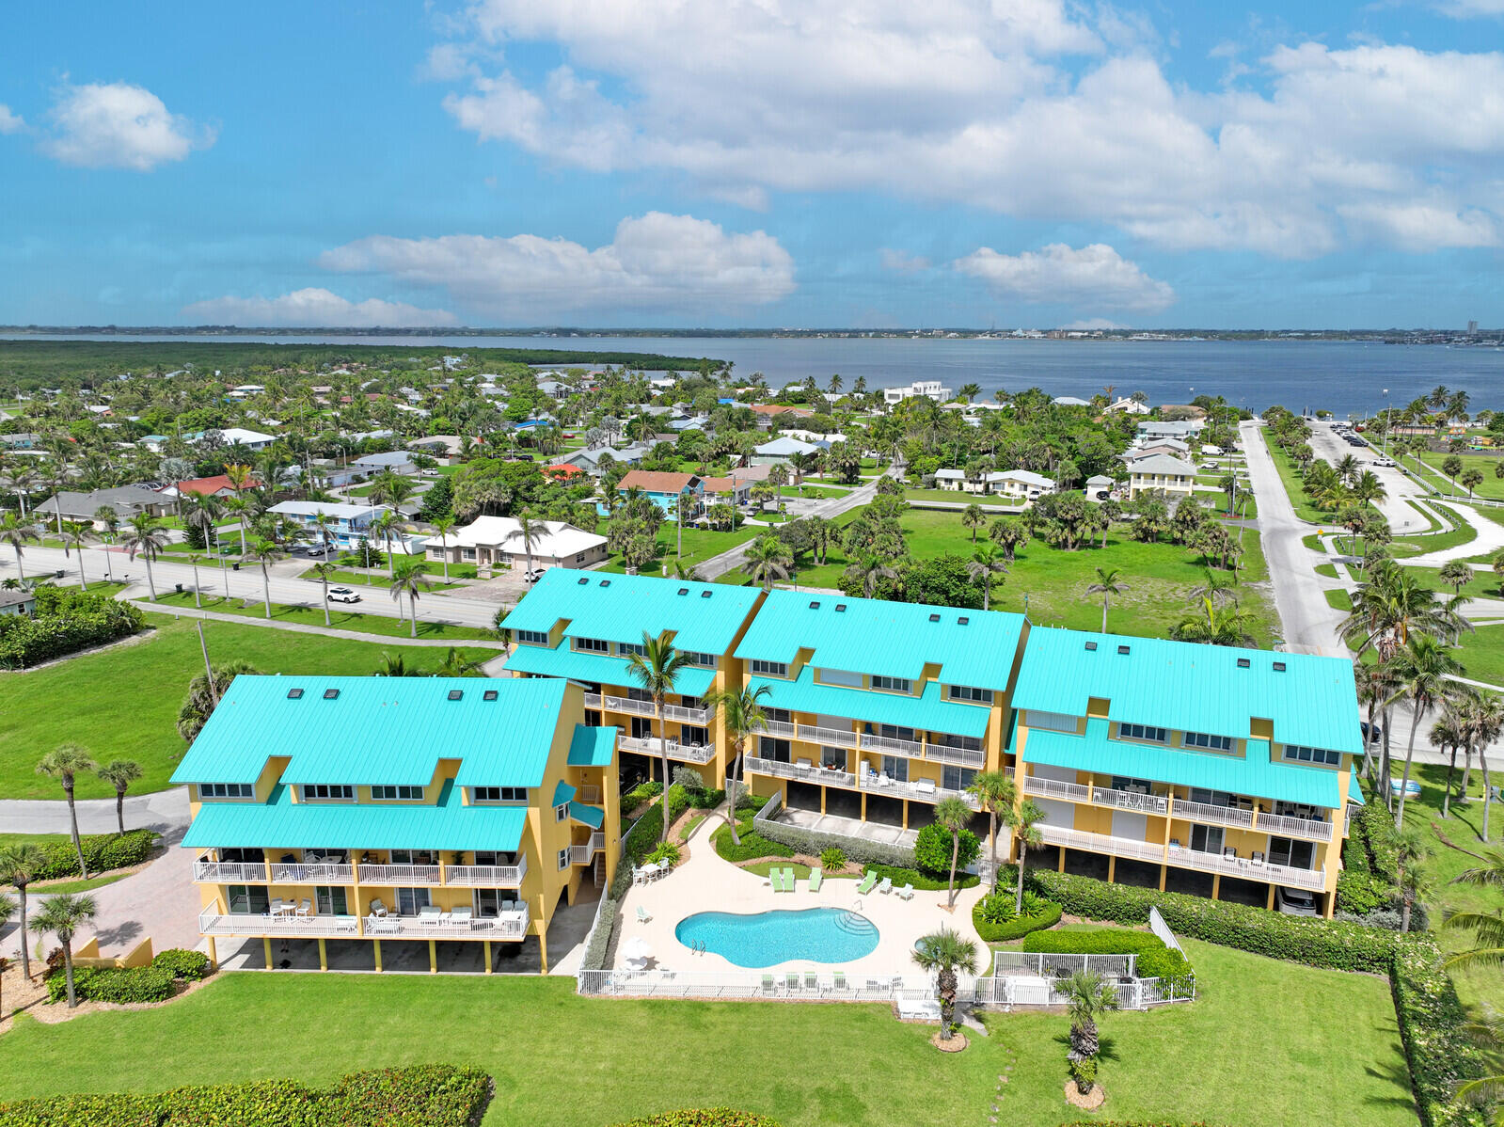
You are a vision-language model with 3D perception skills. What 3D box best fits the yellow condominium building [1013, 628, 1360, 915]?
[{"bbox_3d":[26.147,11.551,64.615,18.076,13.497,15.203,5,14,21],"label":"yellow condominium building"}]

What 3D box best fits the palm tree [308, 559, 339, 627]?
[{"bbox_3d":[-49.258,3.509,120.259,3.500,7.500,3.500,0,13,0],"label":"palm tree"}]

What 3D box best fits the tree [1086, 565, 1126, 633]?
[{"bbox_3d":[37.415,5.096,110.925,4.351,9.745,4.351,0,13,0],"label":"tree"}]

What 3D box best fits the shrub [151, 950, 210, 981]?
[{"bbox_3d":[-30.101,21.280,55.419,3.000,1.050,1.800,0,13,0],"label":"shrub"}]

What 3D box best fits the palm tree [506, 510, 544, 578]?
[{"bbox_3d":[-27.512,-1.225,127.567,4.479,10.267,4.479,-3,13,-12],"label":"palm tree"}]

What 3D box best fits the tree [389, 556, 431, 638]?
[{"bbox_3d":[-37.759,3.797,115.704,4.500,9.000,4.500,0,13,0],"label":"tree"}]

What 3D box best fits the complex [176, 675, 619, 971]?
[{"bbox_3d":[-18.848,13.619,60.052,20.890,14.470,16.120,0,13,1],"label":"complex"}]

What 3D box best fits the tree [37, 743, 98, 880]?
[{"bbox_3d":[-41.585,15.396,63.918,3.712,8.781,3.712,0,13,0],"label":"tree"}]

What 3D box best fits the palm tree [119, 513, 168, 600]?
[{"bbox_3d":[-72.007,-0.698,124.230,5.072,10.706,5.072,-7,15,-30],"label":"palm tree"}]

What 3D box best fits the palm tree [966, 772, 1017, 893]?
[{"bbox_3d":[13.542,15.552,59.504,2.786,7.595,2.786,3,13,14],"label":"palm tree"}]

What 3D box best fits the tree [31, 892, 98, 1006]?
[{"bbox_3d":[-32.696,18.619,49.889,2.707,5.852,2.707,-9,16,-35],"label":"tree"}]

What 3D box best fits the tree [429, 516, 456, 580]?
[{"bbox_3d":[-41.246,-1.782,139.665,3.600,9.300,3.600,0,13,0],"label":"tree"}]

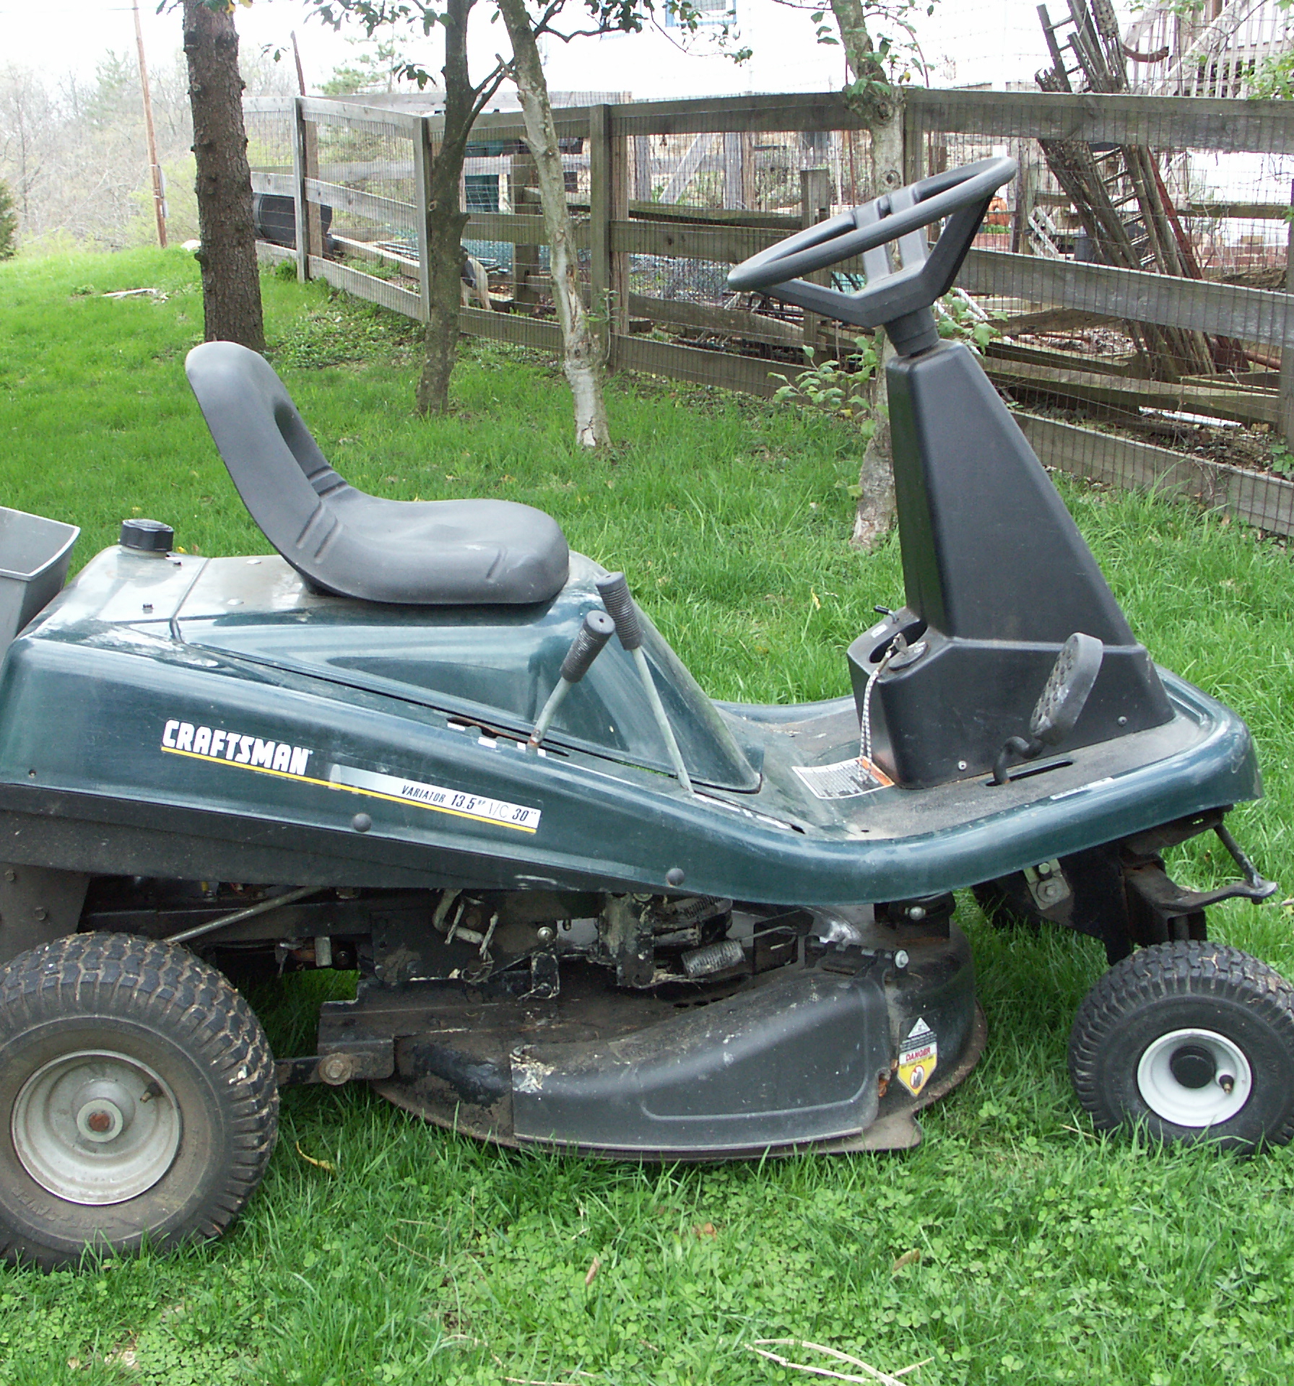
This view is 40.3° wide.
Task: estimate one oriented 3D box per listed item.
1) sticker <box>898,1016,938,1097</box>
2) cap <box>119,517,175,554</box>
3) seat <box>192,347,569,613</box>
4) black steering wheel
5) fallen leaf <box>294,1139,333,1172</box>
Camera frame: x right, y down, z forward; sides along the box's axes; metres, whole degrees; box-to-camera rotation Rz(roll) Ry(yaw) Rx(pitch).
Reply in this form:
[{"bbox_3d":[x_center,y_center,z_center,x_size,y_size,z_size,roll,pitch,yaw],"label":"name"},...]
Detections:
[{"bbox_3d":[0.309,0.415,2.010,0.058,0.093,0.004,-11,18,-33],"label":"sticker"},{"bbox_3d":[-0.577,-0.181,2.039,0.061,0.030,0.061,6,14,-9],"label":"cap"},{"bbox_3d":[-0.305,-0.268,2.052,0.418,0.280,0.410,-3,15,-7],"label":"seat"},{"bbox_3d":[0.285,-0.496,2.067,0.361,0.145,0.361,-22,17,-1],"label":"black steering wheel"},{"bbox_3d":[-0.385,0.533,2.028,0.032,0.020,0.044,-3,15,-7],"label":"fallen leaf"}]

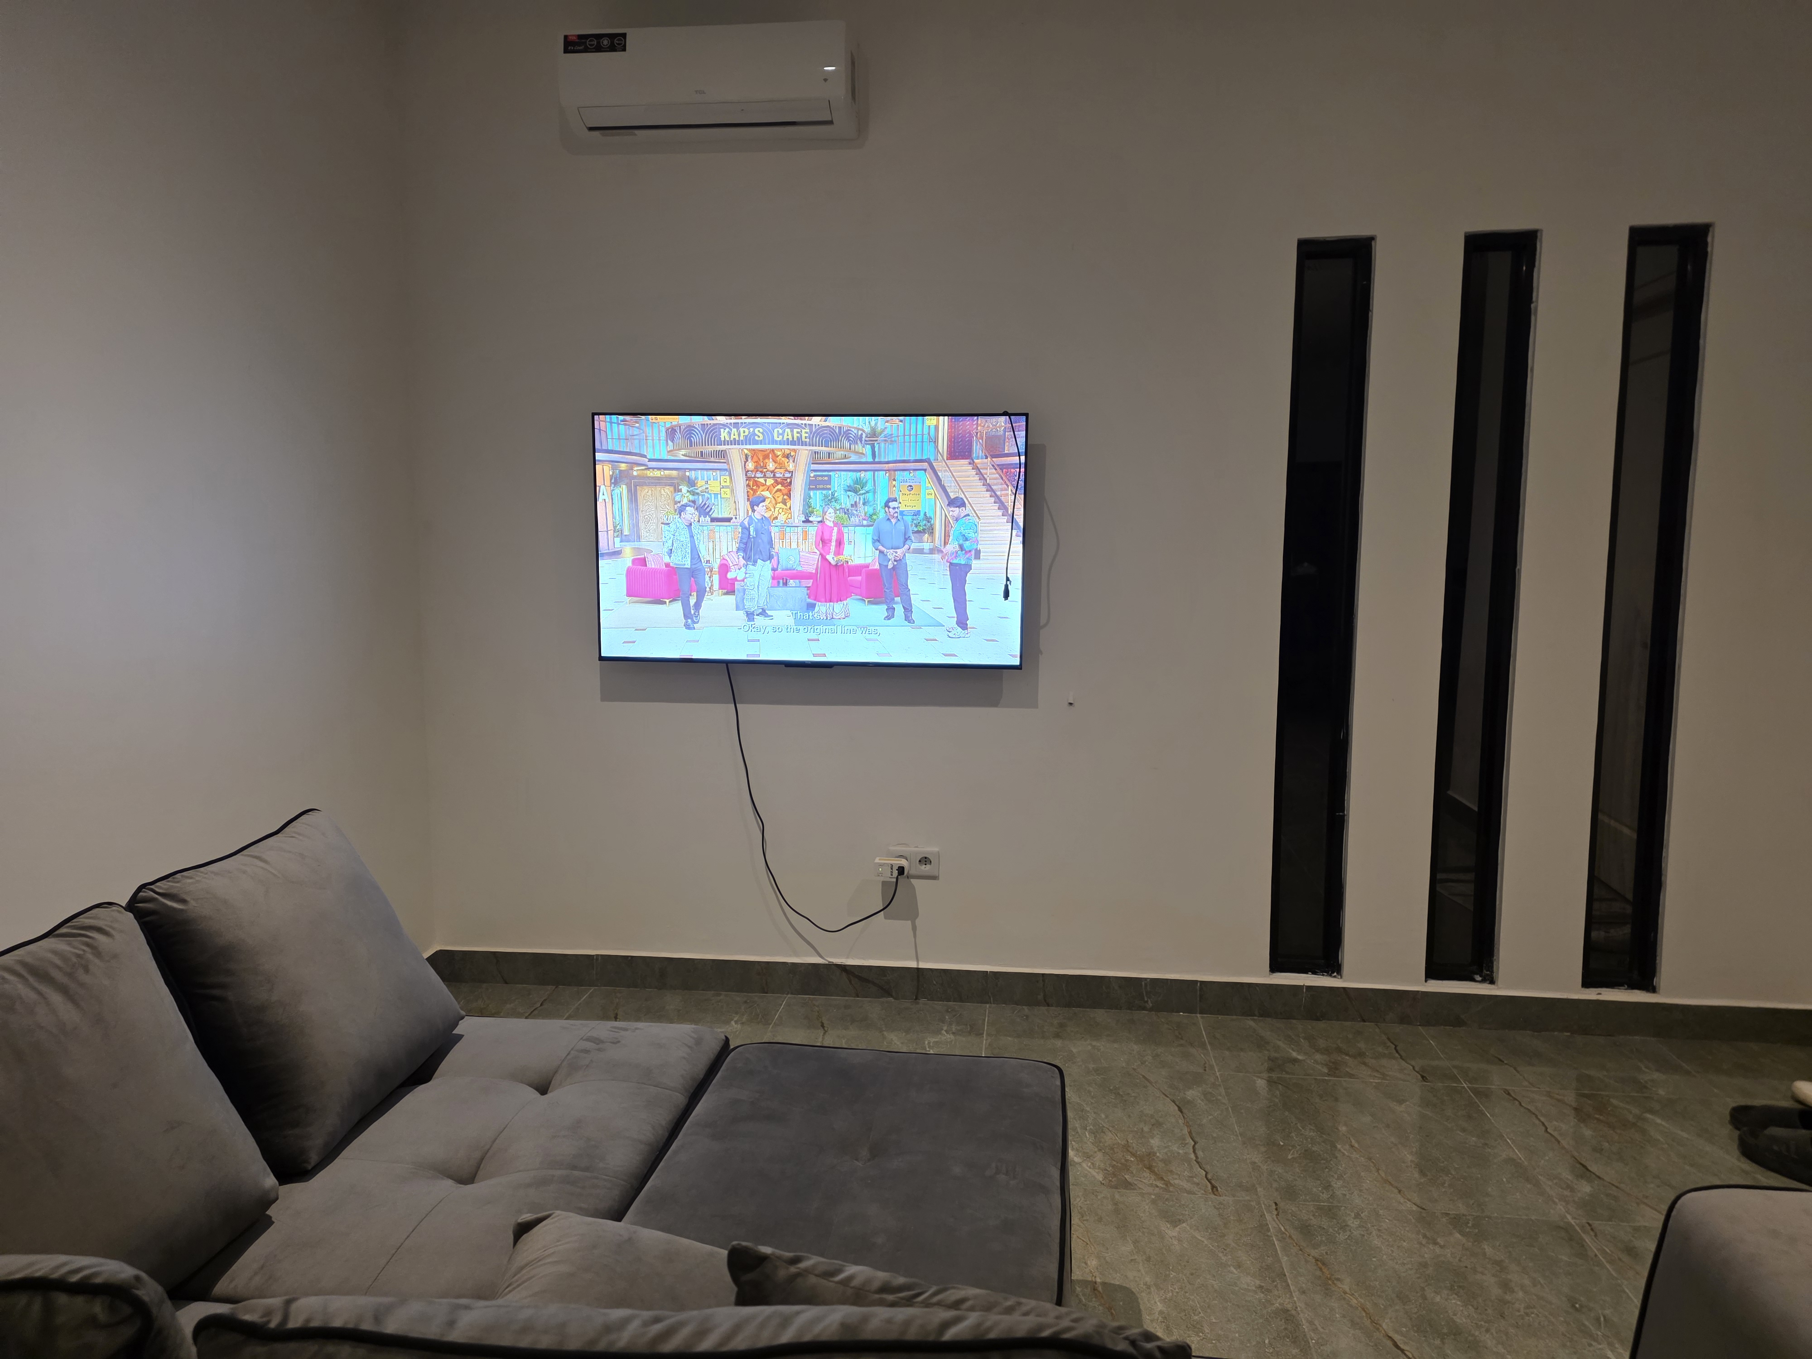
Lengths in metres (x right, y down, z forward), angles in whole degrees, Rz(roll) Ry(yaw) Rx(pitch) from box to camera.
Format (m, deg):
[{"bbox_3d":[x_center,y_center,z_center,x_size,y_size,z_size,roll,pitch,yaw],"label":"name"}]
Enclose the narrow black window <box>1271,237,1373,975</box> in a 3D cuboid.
[{"bbox_3d":[1.150,-0.173,3.365,0.199,2.038,0.075,1,6,6],"label":"narrow black window"}]

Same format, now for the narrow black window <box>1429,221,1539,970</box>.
[{"bbox_3d":[1.573,-0.167,3.320,0.191,2.049,0.075,1,6,6],"label":"narrow black window"}]

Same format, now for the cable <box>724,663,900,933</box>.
[{"bbox_3d":[-0.269,0.342,3.453,0.502,0.770,0.110,1,6,6],"label":"cable"}]

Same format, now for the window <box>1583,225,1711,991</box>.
[{"bbox_3d":[1.991,-0.164,3.275,0.201,2.053,0.075,1,6,6],"label":"window"}]

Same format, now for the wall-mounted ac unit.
[{"bbox_3d":[-0.531,-1.603,3.268,0.772,0.245,0.200,1,6,6],"label":"wall-mounted ac unit"}]

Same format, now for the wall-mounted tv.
[{"bbox_3d":[-0.272,-0.391,3.420,1.226,0.708,0.065,1,7,6],"label":"wall-mounted tv"}]

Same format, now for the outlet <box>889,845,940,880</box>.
[{"bbox_3d":[0.024,0.532,3.507,0.152,0.083,0.016,1,6,6],"label":"outlet"}]

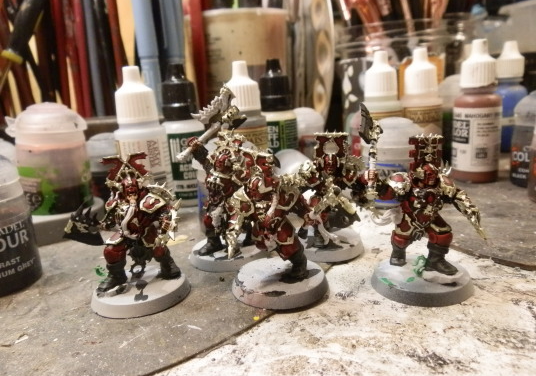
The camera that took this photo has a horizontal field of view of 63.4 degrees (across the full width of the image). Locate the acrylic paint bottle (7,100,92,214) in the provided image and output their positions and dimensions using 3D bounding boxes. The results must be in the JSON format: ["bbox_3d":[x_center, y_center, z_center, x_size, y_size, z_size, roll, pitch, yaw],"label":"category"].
[{"bbox_3d":[-0.111,-0.016,0.220,0.037,0.053,0.033,-11,15,-31],"label":"acrylic paint bottle"}]

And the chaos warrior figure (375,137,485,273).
[{"bbox_3d":[0.046,0.003,0.133,0.038,0.058,0.034,-4,16,3],"label":"chaos warrior figure"}]

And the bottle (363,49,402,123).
[{"bbox_3d":[0.074,-0.050,0.284,0.025,0.077,0.025,-1,15,15],"label":"bottle"}]

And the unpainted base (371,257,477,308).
[{"bbox_3d":[0.050,0.029,0.142,0.032,0.004,0.032,-1,15,19],"label":"unpainted base"}]

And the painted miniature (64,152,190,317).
[{"bbox_3d":[-0.045,0.013,0.140,0.036,0.048,0.035,-5,16,0],"label":"painted miniature"}]

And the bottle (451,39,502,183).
[{"bbox_3d":[0.119,-0.044,0.248,0.025,0.077,0.025,-9,15,-18],"label":"bottle"}]

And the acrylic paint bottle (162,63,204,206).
[{"bbox_3d":[-0.048,-0.030,0.247,0.025,0.077,0.025,-7,14,-10],"label":"acrylic paint bottle"}]

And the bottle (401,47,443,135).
[{"bbox_3d":[0.086,-0.043,0.252,0.024,0.074,0.024,-2,16,10],"label":"bottle"}]

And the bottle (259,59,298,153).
[{"bbox_3d":[0.006,-0.037,0.255,0.024,0.073,0.024,4,18,29],"label":"bottle"}]

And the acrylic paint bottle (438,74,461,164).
[{"bbox_3d":[0.126,-0.045,0.279,0.033,0.056,0.034,2,16,24],"label":"acrylic paint bottle"}]

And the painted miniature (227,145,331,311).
[{"bbox_3d":[0.002,0.010,0.139,0.034,0.046,0.036,6,19,32],"label":"painted miniature"}]

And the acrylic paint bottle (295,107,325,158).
[{"bbox_3d":[0.027,-0.037,0.316,0.033,0.043,0.034,-3,14,5],"label":"acrylic paint bottle"}]

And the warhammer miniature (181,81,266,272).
[{"bbox_3d":[-0.017,-0.005,0.163,0.034,0.065,0.035,4,18,28],"label":"warhammer miniature"}]

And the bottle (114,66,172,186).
[{"bbox_3d":[-0.067,-0.025,0.230,0.025,0.077,0.025,-9,15,-15],"label":"bottle"}]

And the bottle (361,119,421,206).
[{"bbox_3d":[0.062,-0.014,0.216,0.029,0.041,0.029,0,17,14],"label":"bottle"}]

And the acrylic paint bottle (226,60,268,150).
[{"bbox_3d":[-0.013,-0.035,0.252,0.024,0.074,0.024,-6,16,-5],"label":"acrylic paint bottle"}]

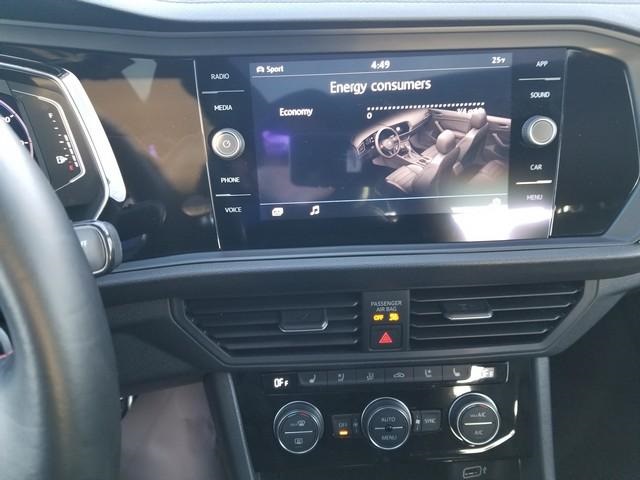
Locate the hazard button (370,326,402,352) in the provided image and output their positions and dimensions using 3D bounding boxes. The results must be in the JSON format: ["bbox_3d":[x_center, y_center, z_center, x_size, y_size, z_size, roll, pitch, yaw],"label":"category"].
[{"bbox_3d":[0.046,0.067,0.336,0.021,0.017,0.010,-2,8,-2],"label":"hazard button"}]

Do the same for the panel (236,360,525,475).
[{"bbox_3d":[0.043,0.123,0.340,0.200,0.071,0.025,-2,2,-1],"label":"panel"}]

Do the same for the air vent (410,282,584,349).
[{"bbox_3d":[0.120,0.049,0.343,0.122,0.041,0.030,-2,8,-3],"label":"air vent"}]

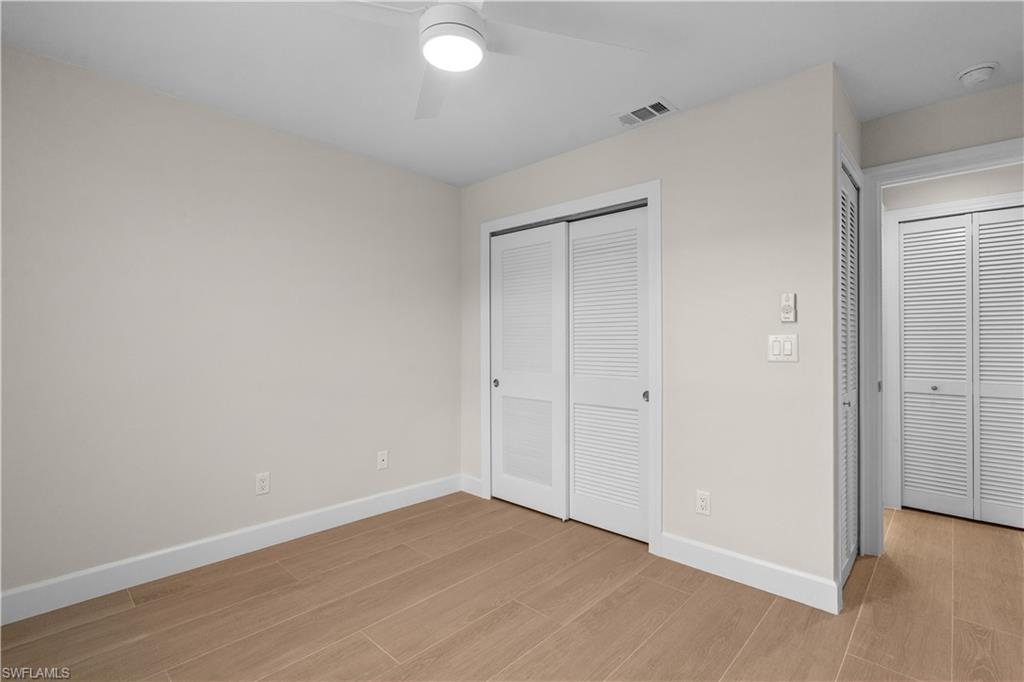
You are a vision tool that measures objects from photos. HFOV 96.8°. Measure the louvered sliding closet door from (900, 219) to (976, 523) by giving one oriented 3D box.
[{"bbox_3d":[2.939,0.163,3.159,0.374,2.038,0.035,0,0,43],"label":"louvered sliding closet door"}]

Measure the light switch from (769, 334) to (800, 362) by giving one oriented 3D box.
[{"bbox_3d":[1.269,0.035,2.125,0.124,0.127,0.013,0,0,43],"label":"light switch"}]

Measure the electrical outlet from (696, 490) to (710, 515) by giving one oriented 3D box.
[{"bbox_3d":[1.002,0.844,2.373,0.073,0.126,0.013,0,0,43],"label":"electrical outlet"}]

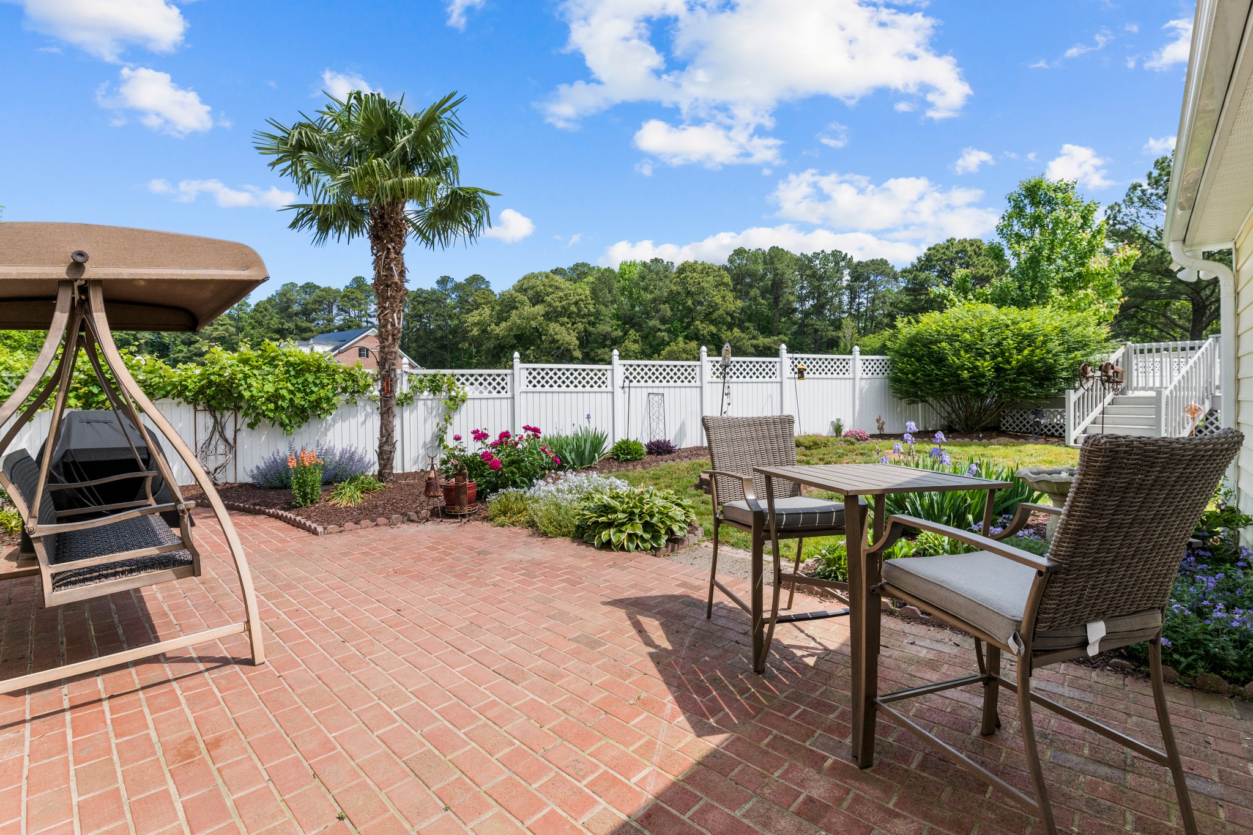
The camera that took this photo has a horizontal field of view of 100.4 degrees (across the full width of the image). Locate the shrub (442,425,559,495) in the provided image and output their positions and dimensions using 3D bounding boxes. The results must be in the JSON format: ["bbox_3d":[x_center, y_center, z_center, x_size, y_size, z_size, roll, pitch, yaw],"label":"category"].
[{"bbox_3d":[-1.771,0.560,7.350,1.550,0.930,1.300,0,0,-14],"label":"shrub"}]

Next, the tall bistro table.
[{"bbox_3d":[0.997,0.695,2.145,0.690,0.920,0.690,0,0,-13],"label":"tall bistro table"}]

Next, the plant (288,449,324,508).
[{"bbox_3d":[-3.838,0.730,6.250,0.400,0.690,0.400,0,0,-32],"label":"plant"}]

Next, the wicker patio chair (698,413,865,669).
[{"bbox_3d":[0.775,0.570,2.720,0.610,1.140,0.670,-1,1,-12],"label":"wicker patio chair"}]

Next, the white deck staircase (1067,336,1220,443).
[{"bbox_3d":[8.850,-0.420,9.050,1.550,1.870,1.220,-1,1,-20],"label":"white deck staircase"}]

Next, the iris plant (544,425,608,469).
[{"bbox_3d":[-0.890,0.530,9.400,1.050,0.750,0.900,0,0,-5],"label":"iris plant"}]

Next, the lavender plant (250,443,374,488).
[{"bbox_3d":[-4.750,0.690,7.900,1.550,0.600,0.900,-1,1,-17],"label":"lavender plant"}]

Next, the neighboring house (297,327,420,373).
[{"bbox_3d":[-27.900,-4.300,50.900,11.500,8.000,11.400,0,1,32],"label":"neighboring house"}]

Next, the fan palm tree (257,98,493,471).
[{"bbox_3d":[-3.720,-1.950,8.050,3.250,5.800,3.100,-1,1,-25],"label":"fan palm tree"}]

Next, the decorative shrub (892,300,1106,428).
[{"bbox_3d":[7.650,-1.070,11.080,3.800,2.700,3.300,0,1,35],"label":"decorative shrub"}]

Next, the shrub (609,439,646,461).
[{"bbox_3d":[0.019,0.620,10.000,0.700,0.420,0.680,0,0,0],"label":"shrub"}]

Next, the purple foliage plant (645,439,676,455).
[{"bbox_3d":[0.634,0.545,9.750,0.570,0.290,0.520,-1,1,0],"label":"purple foliage plant"}]

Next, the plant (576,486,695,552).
[{"bbox_3d":[0.083,0.850,4.630,1.040,0.460,0.950,-1,1,0],"label":"plant"}]

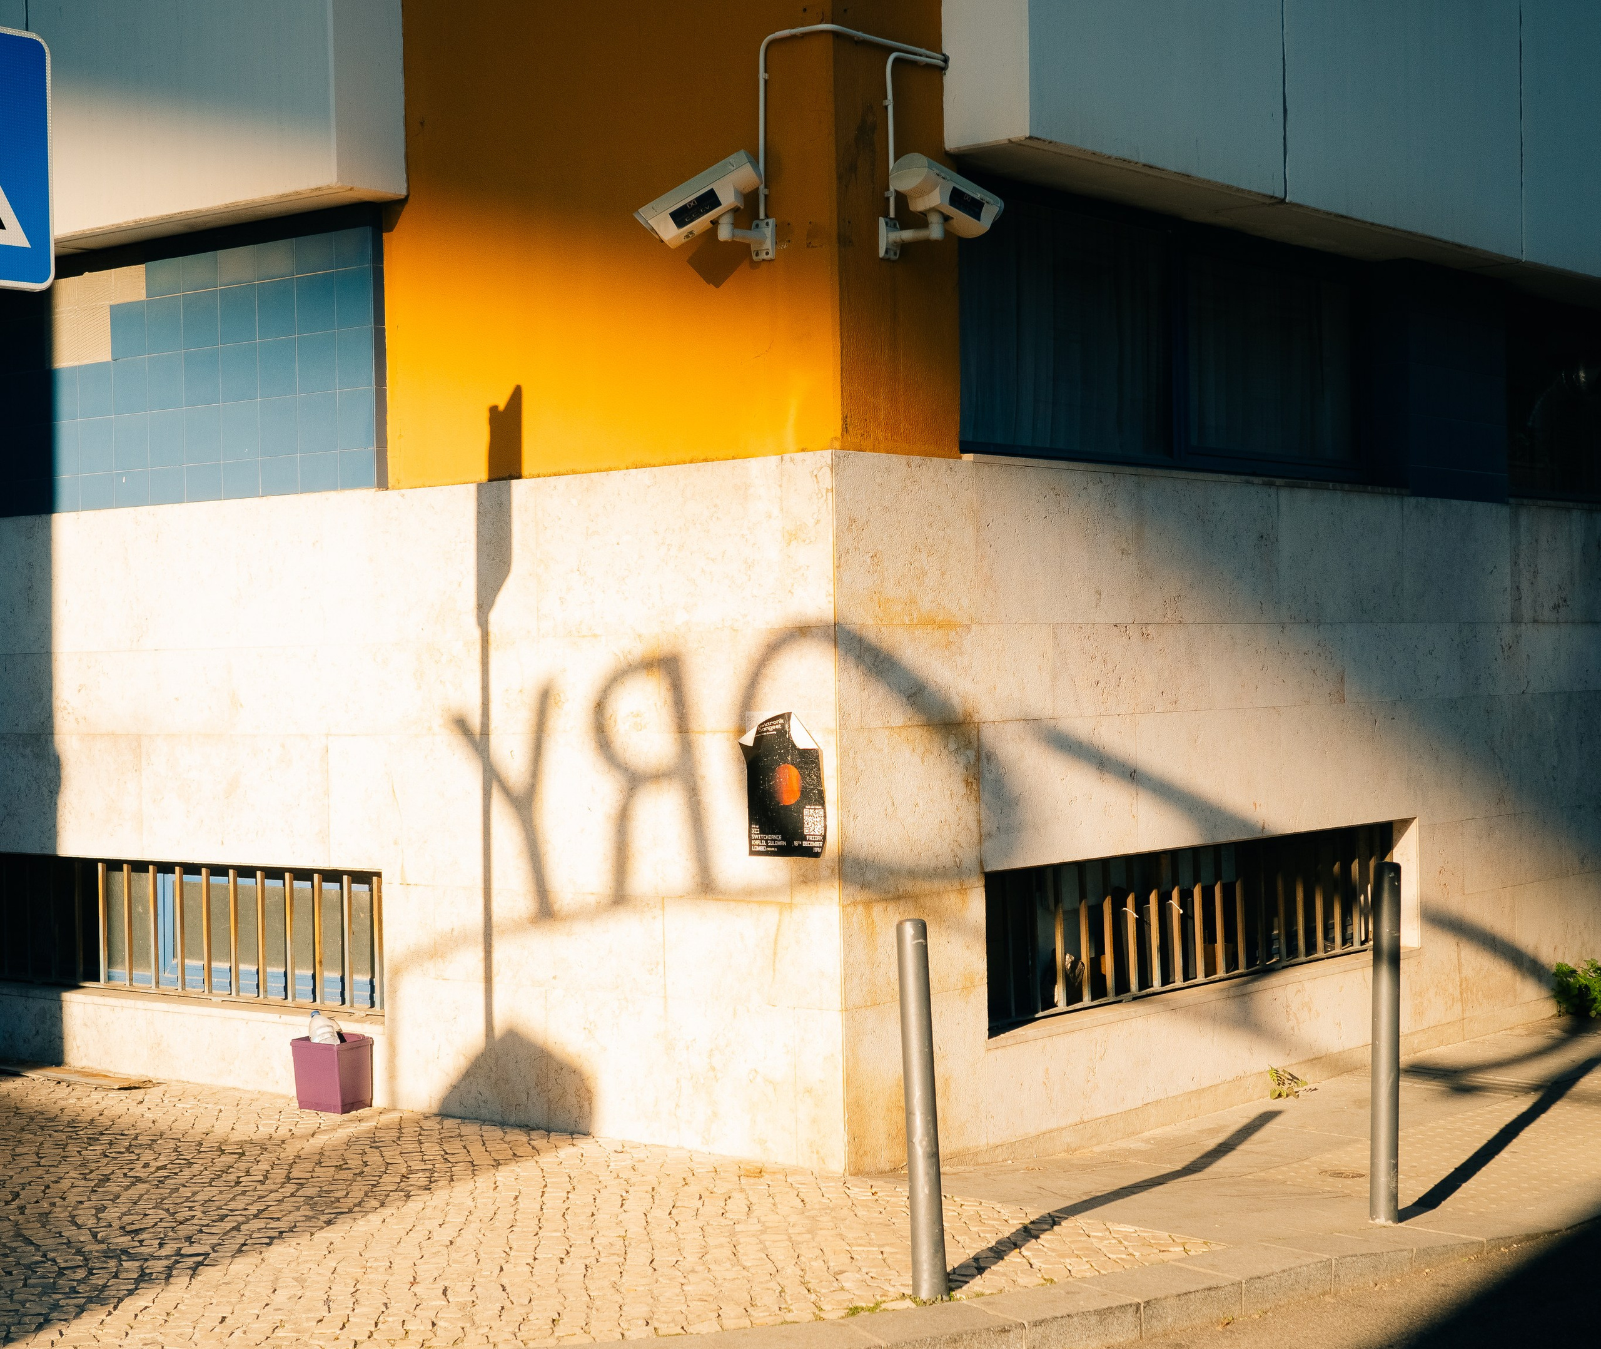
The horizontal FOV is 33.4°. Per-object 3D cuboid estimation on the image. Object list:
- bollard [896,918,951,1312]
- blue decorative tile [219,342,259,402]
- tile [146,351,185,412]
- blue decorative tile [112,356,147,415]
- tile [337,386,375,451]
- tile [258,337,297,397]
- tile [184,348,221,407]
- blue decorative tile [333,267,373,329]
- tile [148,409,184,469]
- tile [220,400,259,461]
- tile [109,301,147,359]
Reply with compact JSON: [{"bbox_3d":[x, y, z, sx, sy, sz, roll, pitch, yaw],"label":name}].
[{"bbox_3d":[0.291,1.044,6.400,0.081,0.905,0.081,-3,0,0],"label":"bollard"},{"bbox_3d":[-1.987,-1.068,9.448,0.198,0.200,0.010,-1,0,37],"label":"blue decorative tile"},{"bbox_3d":[-2.287,-1.055,9.618,0.200,0.200,0.010,-1,1,38],"label":"tile"},{"bbox_3d":[-2.448,-1.059,9.746,0.200,0.200,0.010,-1,1,38],"label":"blue decorative tile"},{"bbox_3d":[-1.465,-0.839,8.813,0.182,0.198,0.010,-1,0,39],"label":"tile"},{"bbox_3d":[-1.806,-1.062,9.236,0.200,0.200,0.010,-1,1,38],"label":"tile"},{"bbox_3d":[-2.083,-1.030,9.302,0.199,0.198,0.010,-1,0,39],"label":"tile"},{"bbox_3d":[-1.506,-1.267,8.992,0.187,0.200,0.010,-1,1,38],"label":"blue decorative tile"},{"bbox_3d":[-2.299,-0.850,9.685,0.198,0.200,0.010,-1,0,37],"label":"tile"},{"bbox_3d":[-1.923,-0.832,9.179,0.197,0.198,0.010,-1,0,39],"label":"tile"},{"bbox_3d":[-2.464,-1.263,9.799,0.198,0.200,0.010,-1,0,37],"label":"tile"}]

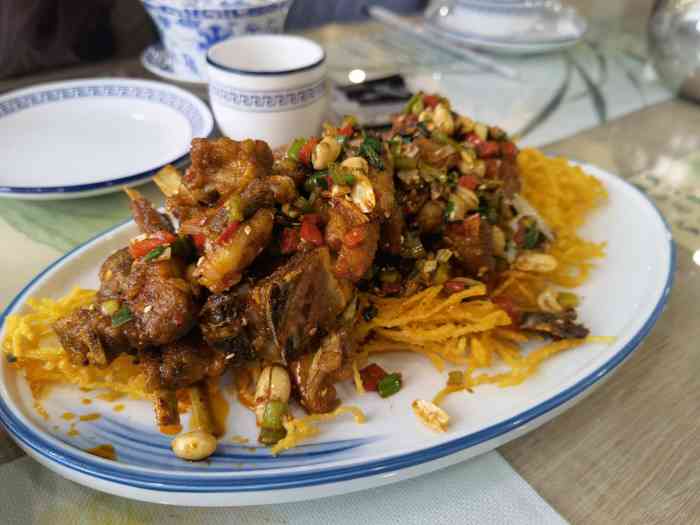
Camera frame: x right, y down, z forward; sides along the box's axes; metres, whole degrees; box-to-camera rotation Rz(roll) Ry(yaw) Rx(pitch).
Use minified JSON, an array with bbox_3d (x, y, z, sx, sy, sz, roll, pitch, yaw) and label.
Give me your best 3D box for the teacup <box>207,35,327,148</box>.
[{"bbox_3d":[-0.052,-0.109,0.360,0.072,0.057,0.072,3,39,0],"label":"teacup"}]

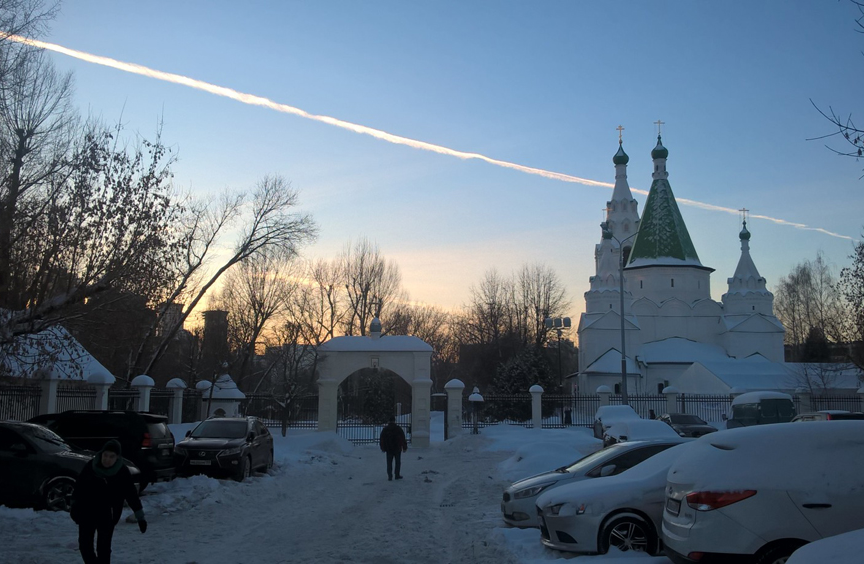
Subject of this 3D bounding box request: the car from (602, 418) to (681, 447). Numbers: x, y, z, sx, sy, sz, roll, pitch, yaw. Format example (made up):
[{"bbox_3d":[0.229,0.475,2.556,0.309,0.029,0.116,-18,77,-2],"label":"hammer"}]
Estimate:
[{"bbox_3d":[5.880,4.574,21.670,1.750,1.500,4.400,0,-8,0],"label":"car"}]

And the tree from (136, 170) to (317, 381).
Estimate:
[{"bbox_3d":[-10.297,1.191,39.500,9.000,12.900,7.000,0,-9,0],"label":"tree"}]

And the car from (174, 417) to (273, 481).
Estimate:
[{"bbox_3d":[-5.687,4.489,21.960,1.885,1.700,4.770,0,-9,2],"label":"car"}]

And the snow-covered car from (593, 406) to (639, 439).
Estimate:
[{"bbox_3d":[7.250,5.551,30.069,1.800,1.750,4.500,1,-9,-3],"label":"snow-covered car"}]

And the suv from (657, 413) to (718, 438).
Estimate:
[{"bbox_3d":[10.340,6.243,33.092,1.740,1.450,4.500,1,-9,-3],"label":"suv"}]

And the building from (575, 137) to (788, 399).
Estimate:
[{"bbox_3d":[25.800,-0.629,91.012,22.000,31.500,24.000,0,-8,0],"label":"building"}]

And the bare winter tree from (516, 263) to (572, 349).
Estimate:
[{"bbox_3d":[12.400,6.264,88.003,6.400,17.000,6.400,0,-8,0],"label":"bare winter tree"}]

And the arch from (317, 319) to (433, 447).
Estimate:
[{"bbox_3d":[-2.895,5.276,41.376,5.870,6.460,1.400,0,-9,0],"label":"arch"}]

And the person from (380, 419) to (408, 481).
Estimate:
[{"bbox_3d":[-1.013,4.541,21.728,0.700,1.710,0.500,0,-9,0],"label":"person"}]

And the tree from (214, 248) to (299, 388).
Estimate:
[{"bbox_3d":[-13.800,4.550,61.982,6.600,13.000,6.400,0,-8,0],"label":"tree"}]

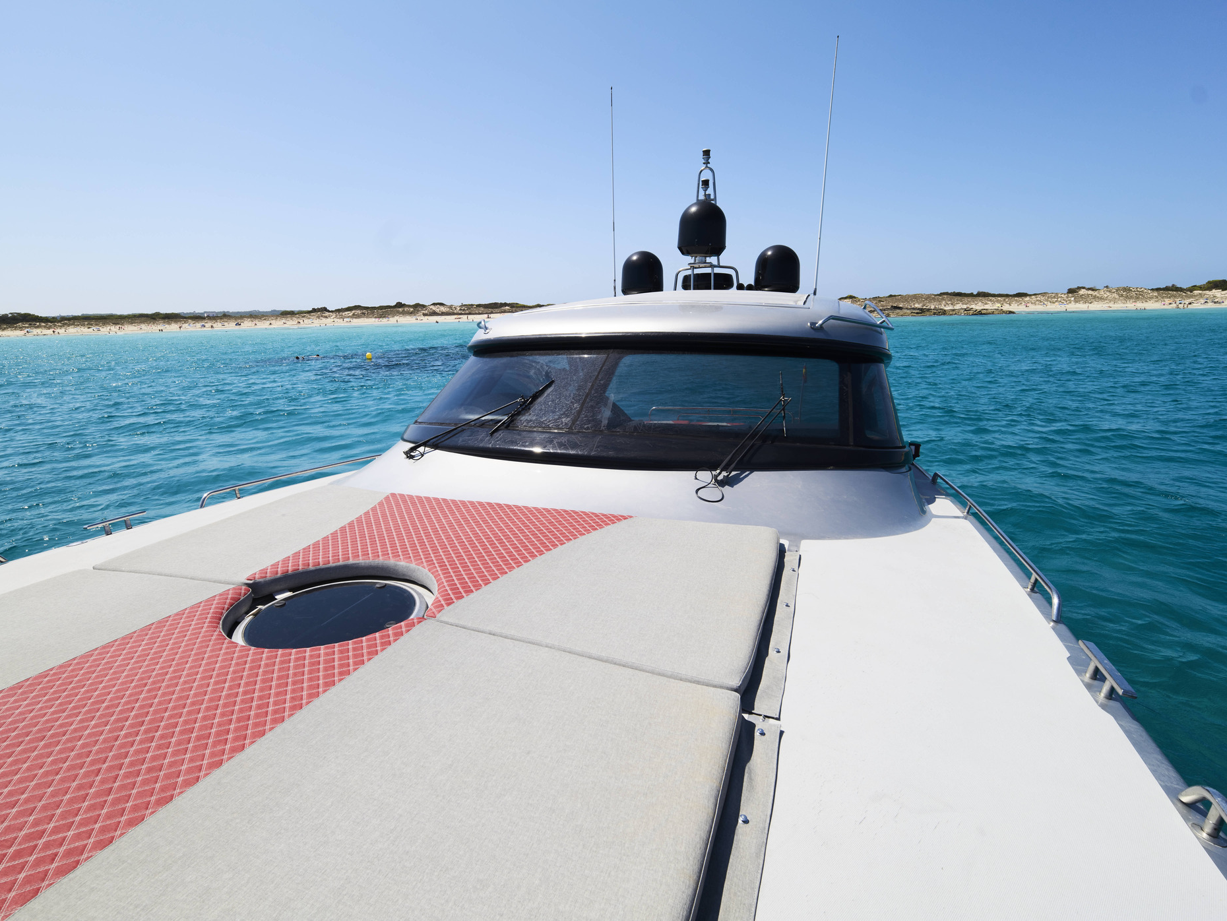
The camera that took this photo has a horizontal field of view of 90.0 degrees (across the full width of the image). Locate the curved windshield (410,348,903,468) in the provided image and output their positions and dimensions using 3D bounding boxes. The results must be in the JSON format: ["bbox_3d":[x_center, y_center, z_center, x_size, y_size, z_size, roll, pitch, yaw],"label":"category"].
[{"bbox_3d":[-0.097,-0.416,4.137,3.704,0.603,1.499,4,14,19],"label":"curved windshield"}]

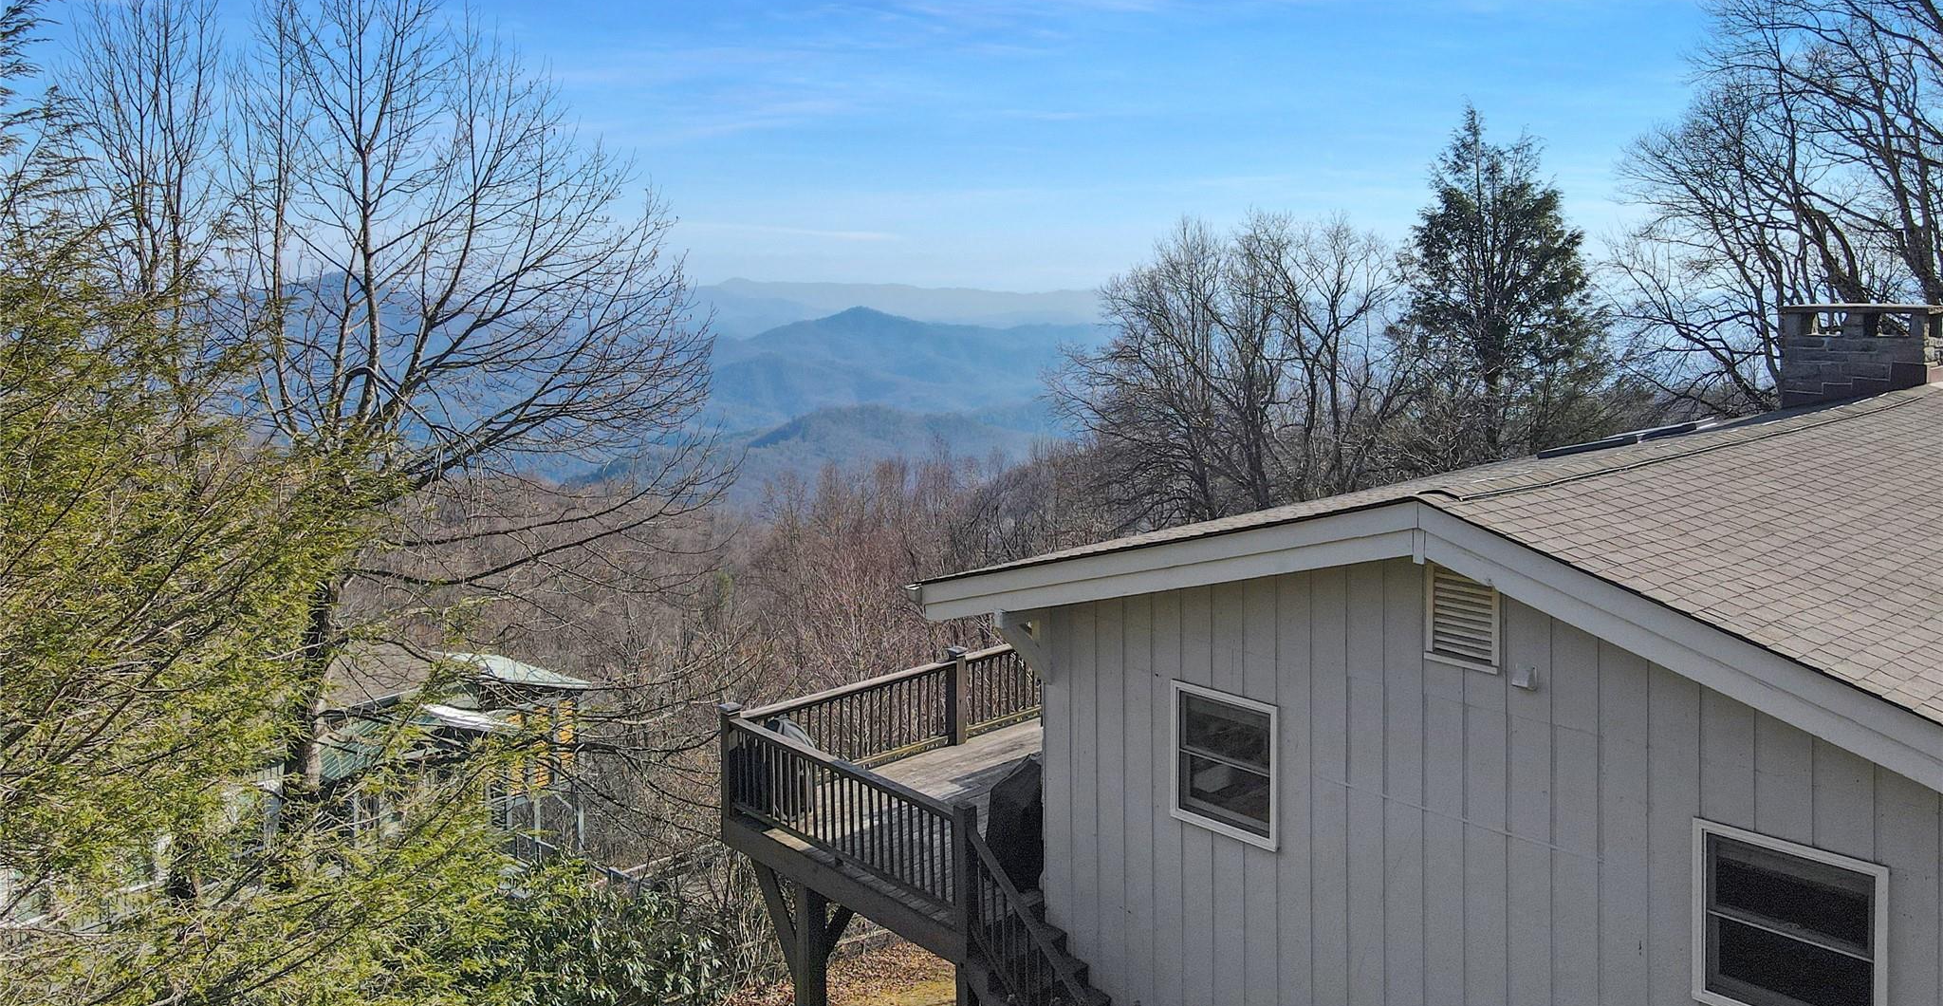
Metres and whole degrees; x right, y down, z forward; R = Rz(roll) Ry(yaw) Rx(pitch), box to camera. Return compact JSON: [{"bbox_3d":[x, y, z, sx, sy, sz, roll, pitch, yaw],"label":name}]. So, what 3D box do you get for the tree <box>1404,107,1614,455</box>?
[{"bbox_3d":[12.243,-3.930,31.000,4.800,10.300,4.800,0,5,0],"label":"tree"}]

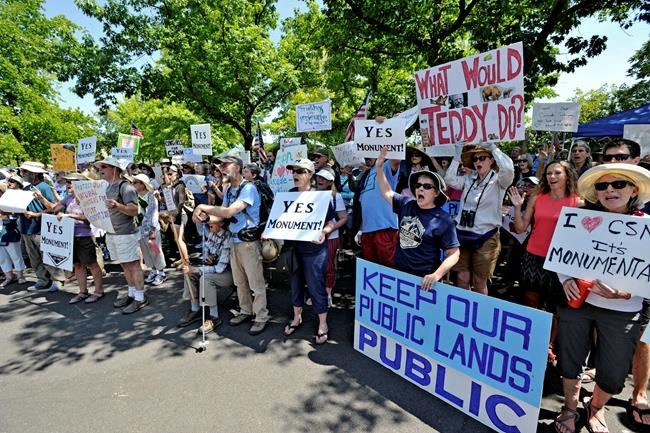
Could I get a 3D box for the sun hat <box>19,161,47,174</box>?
[{"bbox_3d":[-4.010,-0.674,4.220,0.310,0.150,0.340,5,4,32],"label":"sun hat"}]

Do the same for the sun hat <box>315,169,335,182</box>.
[{"bbox_3d":[0.000,-0.460,3.401,0.190,0.120,0.260,9,14,41],"label":"sun hat"}]

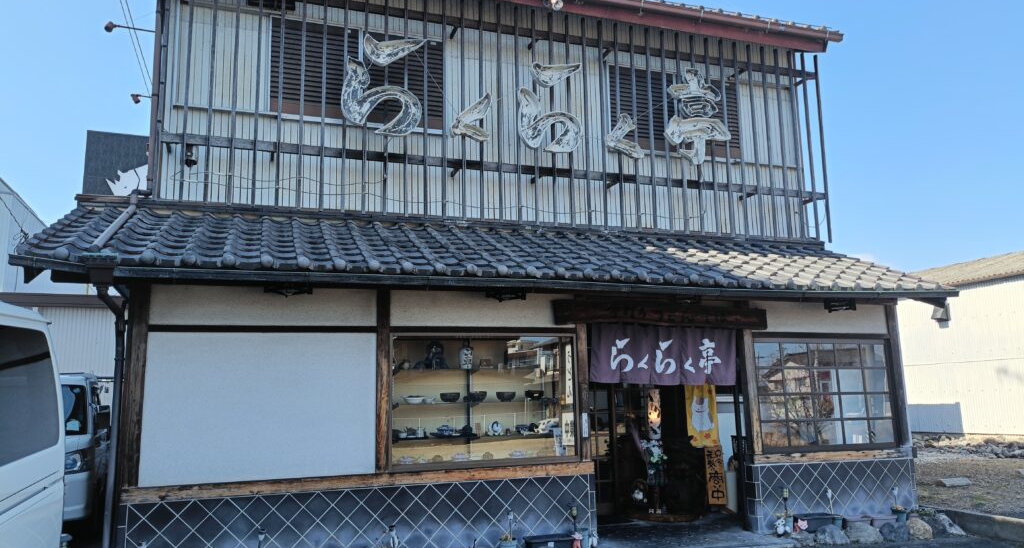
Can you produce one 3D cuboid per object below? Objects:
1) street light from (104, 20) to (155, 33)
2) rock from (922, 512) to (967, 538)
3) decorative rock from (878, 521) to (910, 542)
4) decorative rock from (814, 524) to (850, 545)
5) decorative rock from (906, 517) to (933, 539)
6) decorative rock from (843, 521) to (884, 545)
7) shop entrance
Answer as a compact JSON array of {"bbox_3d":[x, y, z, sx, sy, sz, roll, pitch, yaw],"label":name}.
[{"bbox_3d":[-3.808,-2.485,7.480,0.580,0.104,0.097,2,-10,-19],"label":"street light"},{"bbox_3d":[4.486,2.611,7.674,0.401,0.239,0.320,2,-10,-19],"label":"rock"},{"bbox_3d":[3.840,2.593,7.420,0.278,0.175,0.208,2,-10,-19],"label":"decorative rock"},{"bbox_3d":[3.029,2.453,6.997,0.315,0.148,0.240,2,-9,-20],"label":"decorative rock"},{"bbox_3d":[4.141,2.591,7.516,0.224,0.212,0.190,2,-10,-19],"label":"decorative rock"},{"bbox_3d":[3.323,2.441,7.005,0.340,0.165,0.260,2,-9,-20],"label":"decorative rock"},{"bbox_3d":[1.497,1.716,7.137,1.690,1.420,0.400,2,-9,-19],"label":"shop entrance"}]

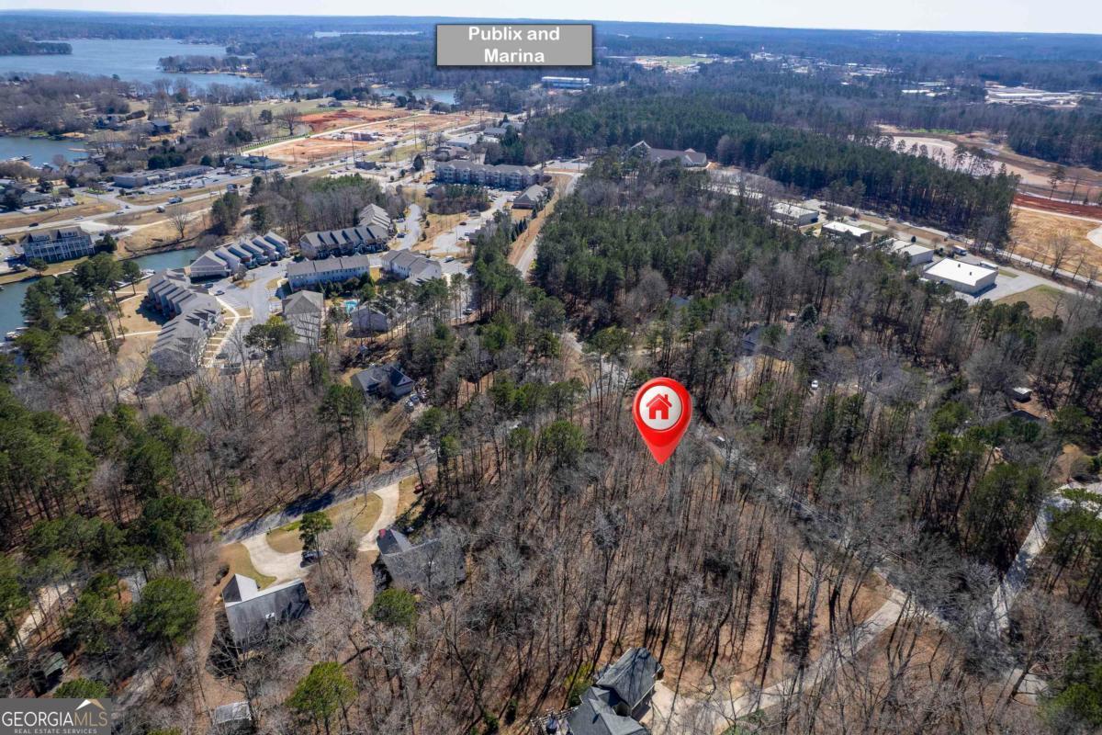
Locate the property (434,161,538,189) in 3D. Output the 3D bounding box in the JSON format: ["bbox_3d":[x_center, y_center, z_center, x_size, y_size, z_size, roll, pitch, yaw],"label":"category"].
[{"bbox_3d":[-46.388,-139.223,488.649,76.786,12.286,19.196,8,28,13],"label":"property"}]

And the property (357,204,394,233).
[{"bbox_3d":[-110.230,-94.570,424.440,16.000,11.000,38.000,-5,28,-12],"label":"property"}]

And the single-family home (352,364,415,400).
[{"bbox_3d":[-59.160,3.530,238.430,17.500,8.000,13.000,-14,31,-27],"label":"single-family home"}]

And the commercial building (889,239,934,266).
[{"bbox_3d":[196.550,-64.370,376.220,19.500,6.000,23.000,-17,33,-31],"label":"commercial building"}]

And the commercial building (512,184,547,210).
[{"bbox_3d":[-13.252,-114.129,448.026,14.946,7.329,42.429,6,28,9],"label":"commercial building"}]

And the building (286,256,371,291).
[{"bbox_3d":[-106.660,-46.708,322.358,37.195,10.917,13.042,-13,30,-25],"label":"building"}]

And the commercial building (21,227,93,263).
[{"bbox_3d":[-245.471,-61.404,334.088,27.026,12.517,17.069,-18,33,-32],"label":"commercial building"}]

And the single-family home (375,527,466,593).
[{"bbox_3d":[-30.900,43.380,157.870,16.000,8.500,14.500,-11,30,-22],"label":"single-family home"}]

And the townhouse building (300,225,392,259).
[{"bbox_3d":[-116.500,-72.200,381.000,44.000,11.000,15.500,-15,32,-29],"label":"townhouse building"}]

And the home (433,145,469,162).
[{"bbox_3d":[-86.790,-187.330,587.060,24.000,9.000,25.000,17,31,27],"label":"home"}]

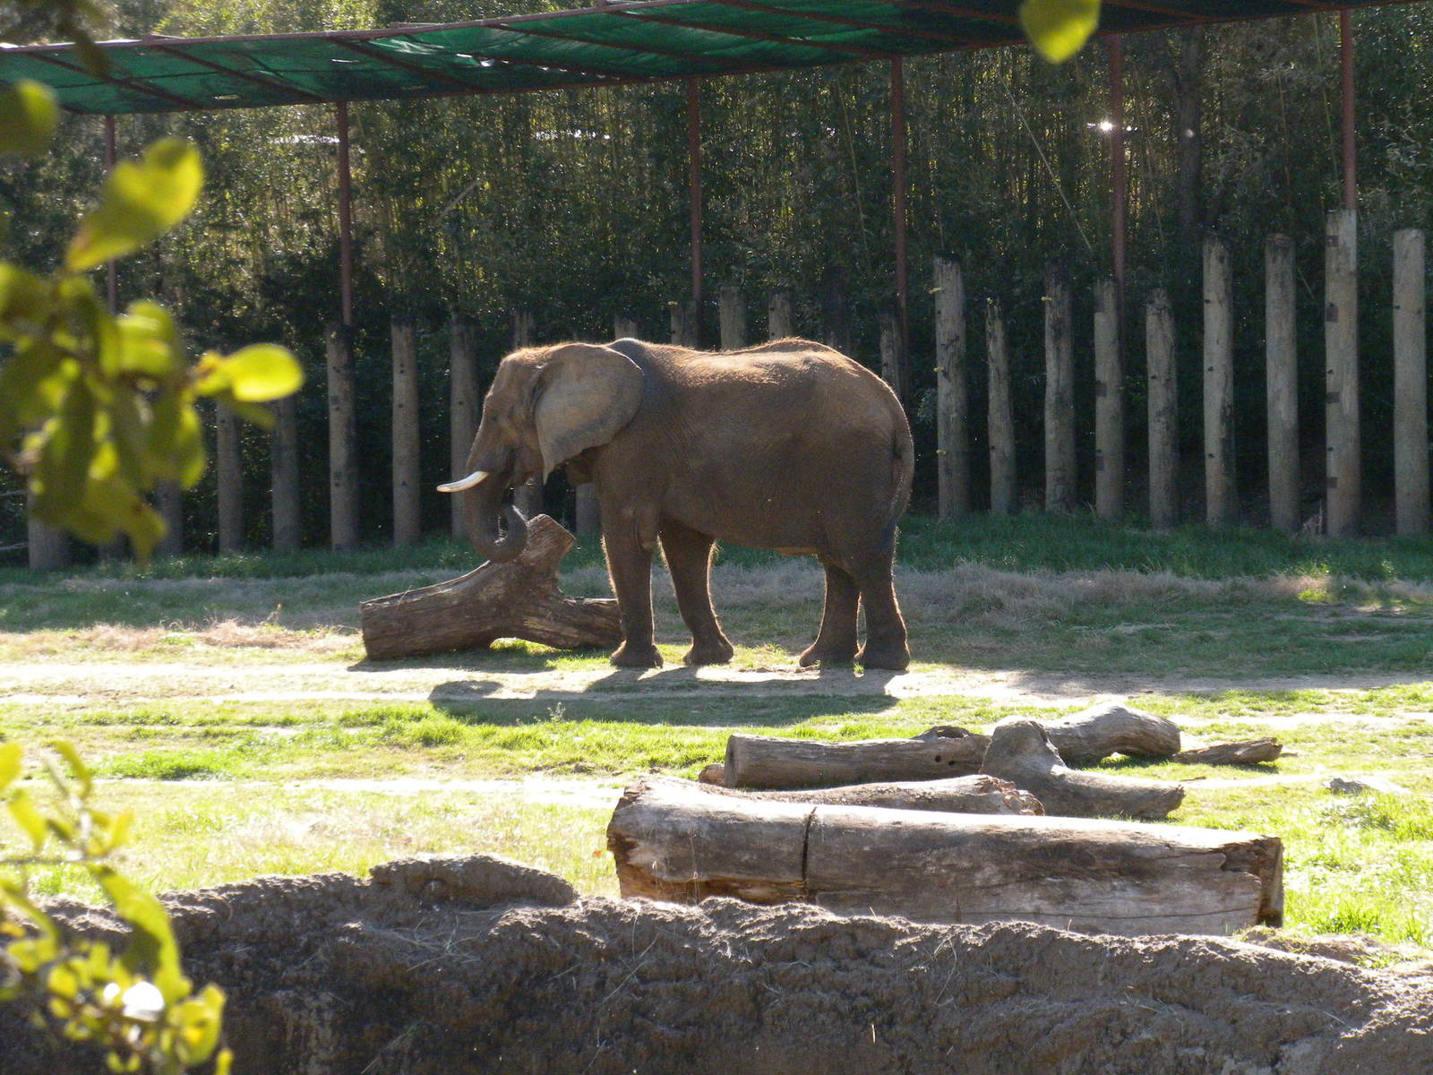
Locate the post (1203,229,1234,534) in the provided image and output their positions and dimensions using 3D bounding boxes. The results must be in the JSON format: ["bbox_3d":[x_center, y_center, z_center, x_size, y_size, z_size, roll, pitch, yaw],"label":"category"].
[{"bbox_3d":[5.504,-1.700,54.000,0.320,3.170,0.320,-1,3,0],"label":"post"}]

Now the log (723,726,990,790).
[{"bbox_3d":[0.840,1.326,29.700,1.650,0.360,0.340,-1,3,0],"label":"log"}]

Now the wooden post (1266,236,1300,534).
[{"bbox_3d":[5.574,-1.499,48.500,0.314,2.921,0.314,-1,3,7],"label":"wooden post"}]

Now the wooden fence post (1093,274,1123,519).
[{"bbox_3d":[4.142,-1.419,52.003,0.300,2.540,0.300,-1,4,0],"label":"wooden fence post"}]

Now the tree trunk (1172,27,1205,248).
[{"bbox_3d":[5.347,-3.568,55.762,0.330,6.200,0.330,-1,4,0],"label":"tree trunk"}]

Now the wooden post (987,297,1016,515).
[{"bbox_3d":[3.268,-1.496,56.500,0.280,2.500,0.280,-1,3,0],"label":"wooden post"}]

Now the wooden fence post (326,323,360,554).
[{"bbox_3d":[-4.093,-1.104,54.000,0.301,2.467,0.301,-1,3,-4],"label":"wooden fence post"}]

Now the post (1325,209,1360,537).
[{"bbox_3d":[6.098,-1.598,48.000,0.327,3.185,0.327,-1,3,7],"label":"post"}]

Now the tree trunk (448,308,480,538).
[{"bbox_3d":[-2.739,-1.192,53.500,0.304,2.444,0.304,-1,3,-3],"label":"tree trunk"}]

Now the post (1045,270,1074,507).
[{"bbox_3d":[3.549,-1.536,51.000,0.307,2.550,0.307,-1,3,4],"label":"post"}]

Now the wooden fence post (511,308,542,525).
[{"bbox_3d":[-1.984,-1.188,51.709,0.310,2.370,0.310,-1,4,0],"label":"wooden fence post"}]

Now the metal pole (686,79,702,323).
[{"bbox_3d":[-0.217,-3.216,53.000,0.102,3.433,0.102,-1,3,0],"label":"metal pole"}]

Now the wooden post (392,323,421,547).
[{"bbox_3d":[-3.409,-1.154,54.000,0.307,2.516,0.307,-1,3,-4],"label":"wooden post"}]

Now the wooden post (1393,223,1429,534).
[{"bbox_3d":[6.766,-1.511,48.000,0.316,2.989,0.316,-1,3,8],"label":"wooden post"}]

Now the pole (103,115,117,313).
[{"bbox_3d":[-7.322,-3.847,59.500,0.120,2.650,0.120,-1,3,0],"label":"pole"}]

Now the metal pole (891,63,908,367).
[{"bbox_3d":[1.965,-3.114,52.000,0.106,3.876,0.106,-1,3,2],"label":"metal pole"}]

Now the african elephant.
[{"bbox_3d":[-0.309,-0.270,38.303,3.550,2.530,1.320,0,5,14],"label":"african elephant"}]

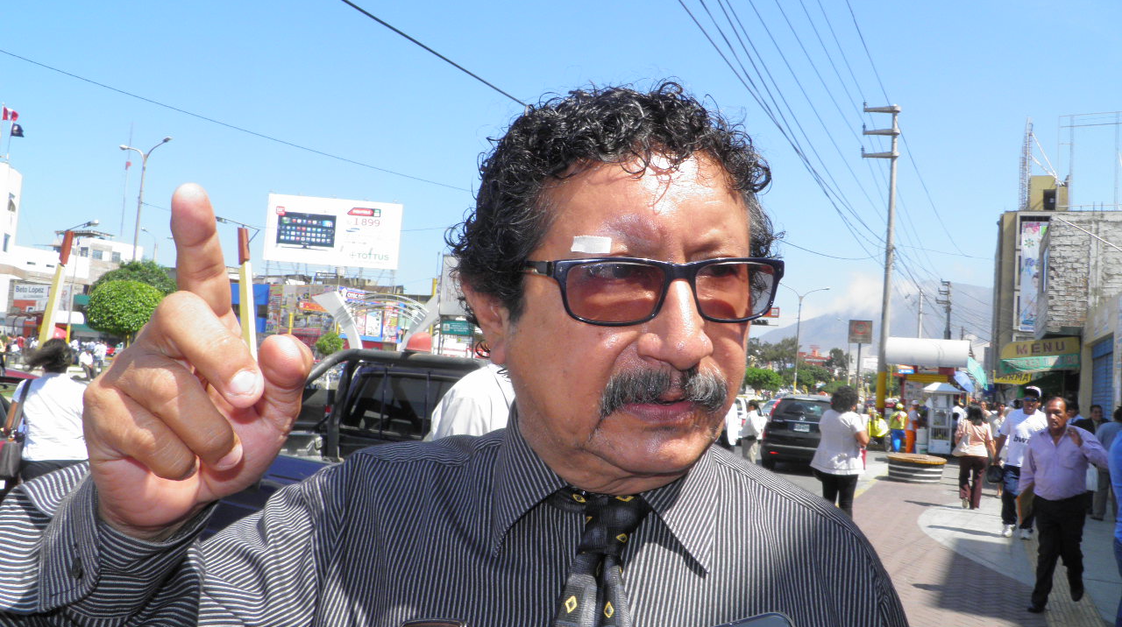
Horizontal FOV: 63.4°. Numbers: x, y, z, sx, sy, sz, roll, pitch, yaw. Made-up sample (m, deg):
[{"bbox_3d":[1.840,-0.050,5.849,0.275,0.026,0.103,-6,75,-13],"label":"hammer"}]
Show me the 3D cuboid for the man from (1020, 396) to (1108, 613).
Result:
[{"bbox_3d":[3.850,1.467,6.950,0.660,1.670,0.550,2,-4,27],"label":"man"}]

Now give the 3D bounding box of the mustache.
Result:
[{"bbox_3d":[0.061,0.046,0.540,0.084,0.033,0.030,3,-2,-18],"label":"mustache"}]

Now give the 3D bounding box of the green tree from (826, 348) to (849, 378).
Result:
[{"bbox_3d":[38.210,8.692,125.000,3.600,8.100,3.600,4,-4,0],"label":"green tree"}]

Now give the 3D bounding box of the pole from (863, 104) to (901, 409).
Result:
[{"bbox_3d":[10.736,-1.286,31.232,1.320,11.920,0.360,2,-5,25],"label":"pole"}]

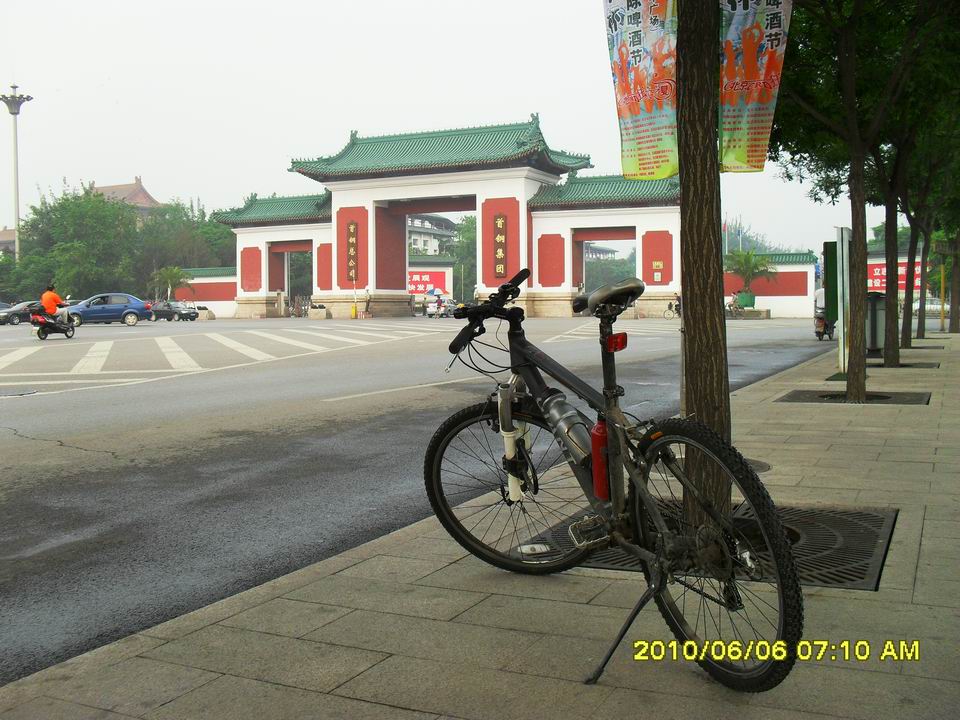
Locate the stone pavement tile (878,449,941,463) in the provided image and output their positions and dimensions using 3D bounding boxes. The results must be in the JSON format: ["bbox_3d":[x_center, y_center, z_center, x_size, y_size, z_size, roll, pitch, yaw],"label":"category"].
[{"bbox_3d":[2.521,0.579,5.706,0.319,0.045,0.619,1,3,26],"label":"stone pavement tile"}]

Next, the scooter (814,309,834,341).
[{"bbox_3d":[9.389,-1.030,26.300,0.660,1.050,1.720,1,4,30],"label":"scooter"}]

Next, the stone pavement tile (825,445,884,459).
[{"bbox_3d":[2.261,0.581,5.873,0.317,0.045,0.605,1,3,26],"label":"stone pavement tile"}]

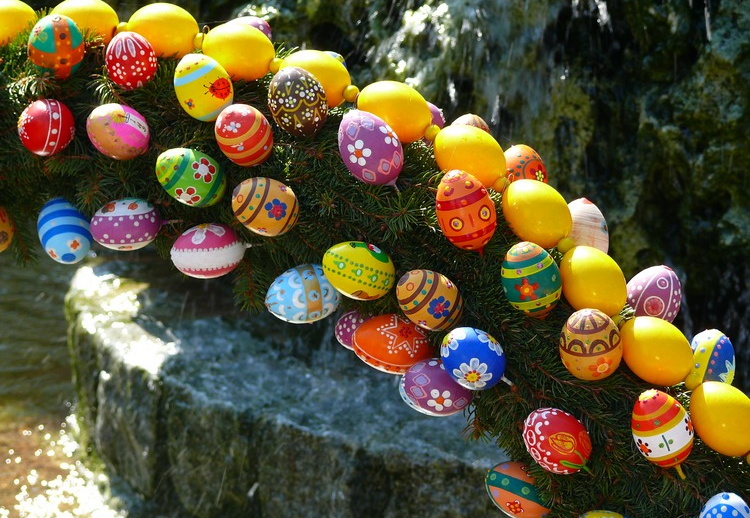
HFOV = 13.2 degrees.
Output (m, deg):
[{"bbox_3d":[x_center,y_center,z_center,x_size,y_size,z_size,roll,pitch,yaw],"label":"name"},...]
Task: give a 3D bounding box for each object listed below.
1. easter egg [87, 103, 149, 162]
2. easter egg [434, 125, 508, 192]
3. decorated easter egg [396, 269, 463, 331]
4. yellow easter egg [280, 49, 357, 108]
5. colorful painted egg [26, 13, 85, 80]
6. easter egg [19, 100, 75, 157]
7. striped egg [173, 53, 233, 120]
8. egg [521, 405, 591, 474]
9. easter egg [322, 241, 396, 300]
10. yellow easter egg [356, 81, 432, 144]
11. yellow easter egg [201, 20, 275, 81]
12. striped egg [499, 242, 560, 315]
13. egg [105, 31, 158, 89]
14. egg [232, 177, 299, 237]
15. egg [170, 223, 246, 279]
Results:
[{"bbox_3d":[-0.200,-0.099,2.530,0.055,0.042,0.042,28,0,-40],"label":"easter egg"},{"bbox_3d":[0.072,-0.077,2.440,0.060,0.045,0.045,35,0,26],"label":"easter egg"},{"bbox_3d":[0.041,0.031,2.460,0.059,0.043,0.043,40,0,-40],"label":"decorated easter egg"},{"bbox_3d":[-0.046,-0.142,2.560,0.061,0.045,0.045,24,0,20],"label":"yellow easter egg"},{"bbox_3d":[-0.253,-0.168,2.580,0.044,0.057,0.044,5,28,0],"label":"colorful painted egg"},{"bbox_3d":[-0.258,-0.103,2.550,0.044,0.044,0.059,0,-21,8],"label":"easter egg"},{"bbox_3d":[-0.134,-0.135,2.550,0.045,0.057,0.045,-28,18,0],"label":"striped egg"},{"bbox_3d":[0.129,0.129,2.290,0.054,0.042,0.042,38,0,-22],"label":"egg"},{"bbox_3d":[-0.012,0.009,2.490,0.059,0.043,0.043,14,0,-24],"label":"easter egg"},{"bbox_3d":[0.015,-0.112,2.470,0.060,0.045,0.045,22,0,20],"label":"yellow easter egg"},{"bbox_3d":[-0.106,-0.162,2.540,0.060,0.044,0.044,15,0,26],"label":"yellow easter egg"},{"bbox_3d":[0.115,0.015,2.400,0.044,0.059,0.044,-16,35,0],"label":"striped egg"},{"bbox_3d":[-0.192,-0.157,2.560,0.041,0.051,0.041,-15,37,0],"label":"egg"},{"bbox_3d":[-0.083,-0.040,2.470,0.057,0.044,0.044,28,0,-41],"label":"egg"},{"bbox_3d":[-0.131,-0.006,2.540,0.059,0.043,0.043,-8,0,-15],"label":"egg"}]

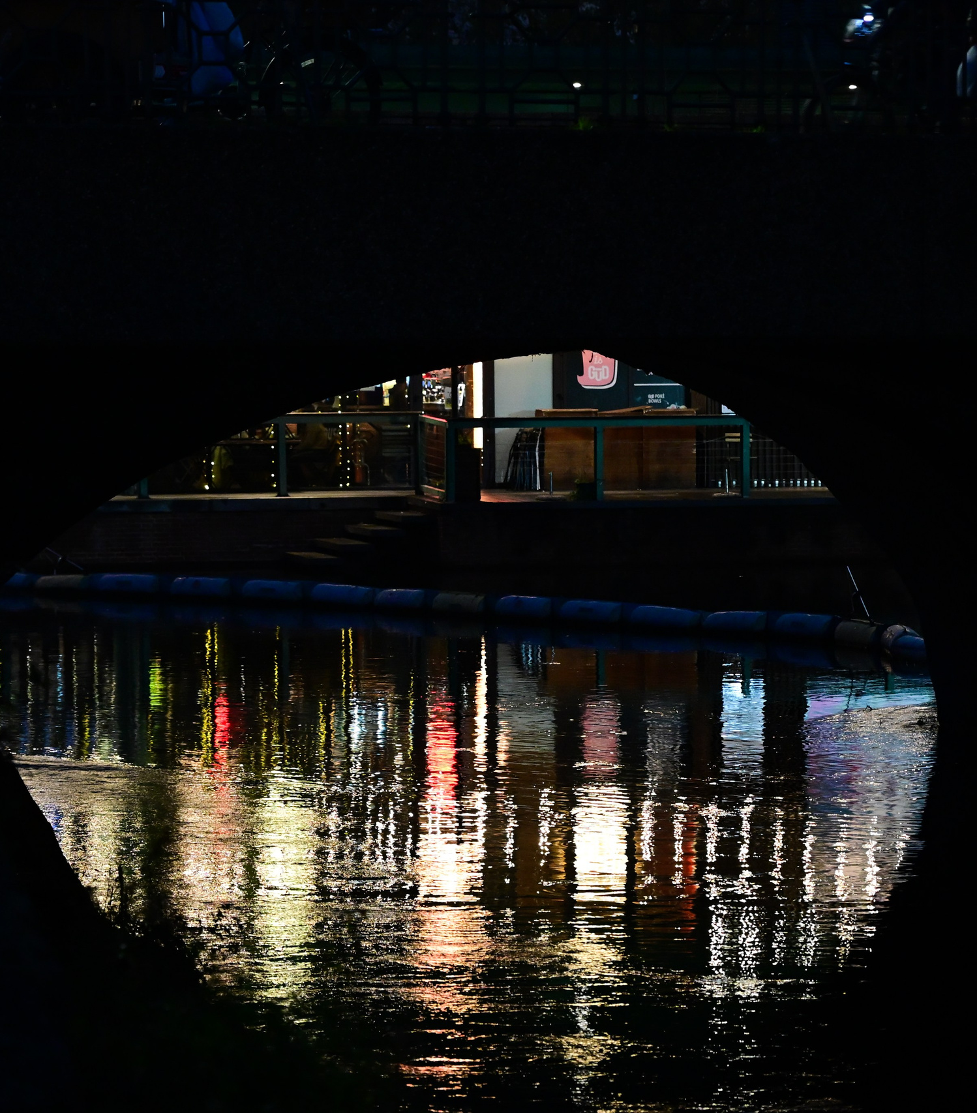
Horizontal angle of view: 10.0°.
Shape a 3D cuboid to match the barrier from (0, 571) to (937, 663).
[{"bbox_3d":[-0.422,0.667,63.916,13.266,0.460,1.150,3,6,40],"label":"barrier"}]

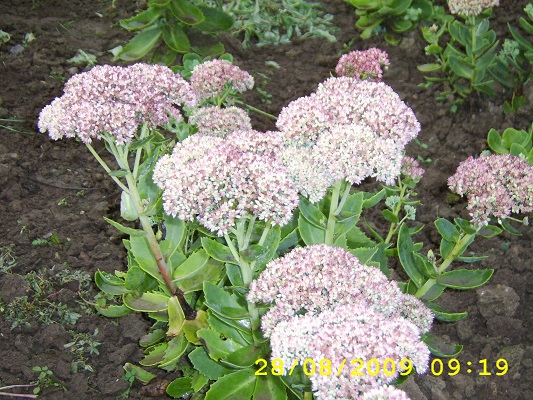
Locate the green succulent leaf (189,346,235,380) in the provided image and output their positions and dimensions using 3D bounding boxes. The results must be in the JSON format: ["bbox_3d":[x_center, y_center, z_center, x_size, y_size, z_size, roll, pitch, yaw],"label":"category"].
[{"bbox_3d":[-0.069,0.215,1.110,0.074,0.014,0.030,17,38,0],"label":"green succulent leaf"}]

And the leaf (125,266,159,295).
[{"bbox_3d":[-0.172,0.113,1.152,0.047,0.010,0.033,17,62,5],"label":"leaf"}]

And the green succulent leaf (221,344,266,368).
[{"bbox_3d":[-0.029,0.199,1.063,0.056,0.011,0.026,-12,46,-15],"label":"green succulent leaf"}]

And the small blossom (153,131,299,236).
[{"bbox_3d":[-0.047,-0.019,0.950,0.165,0.100,0.145,0,37,0],"label":"small blossom"}]

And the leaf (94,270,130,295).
[{"bbox_3d":[-0.219,0.119,1.190,0.061,0.015,0.026,28,40,0],"label":"leaf"}]

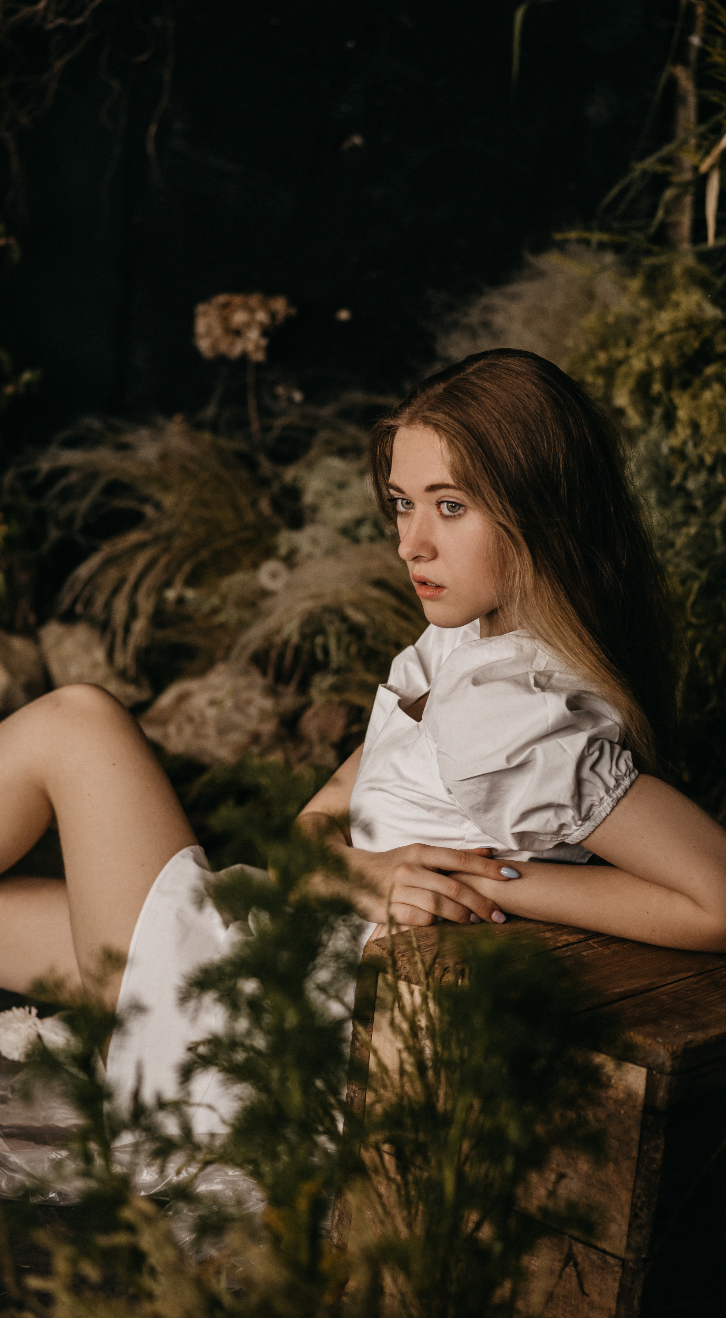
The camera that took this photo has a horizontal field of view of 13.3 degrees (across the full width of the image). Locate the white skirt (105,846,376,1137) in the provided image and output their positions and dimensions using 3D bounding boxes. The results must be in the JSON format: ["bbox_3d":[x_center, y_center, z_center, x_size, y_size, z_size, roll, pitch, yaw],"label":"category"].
[{"bbox_3d":[-0.098,0.322,2.930,0.330,0.260,0.340,6,13,3],"label":"white skirt"}]

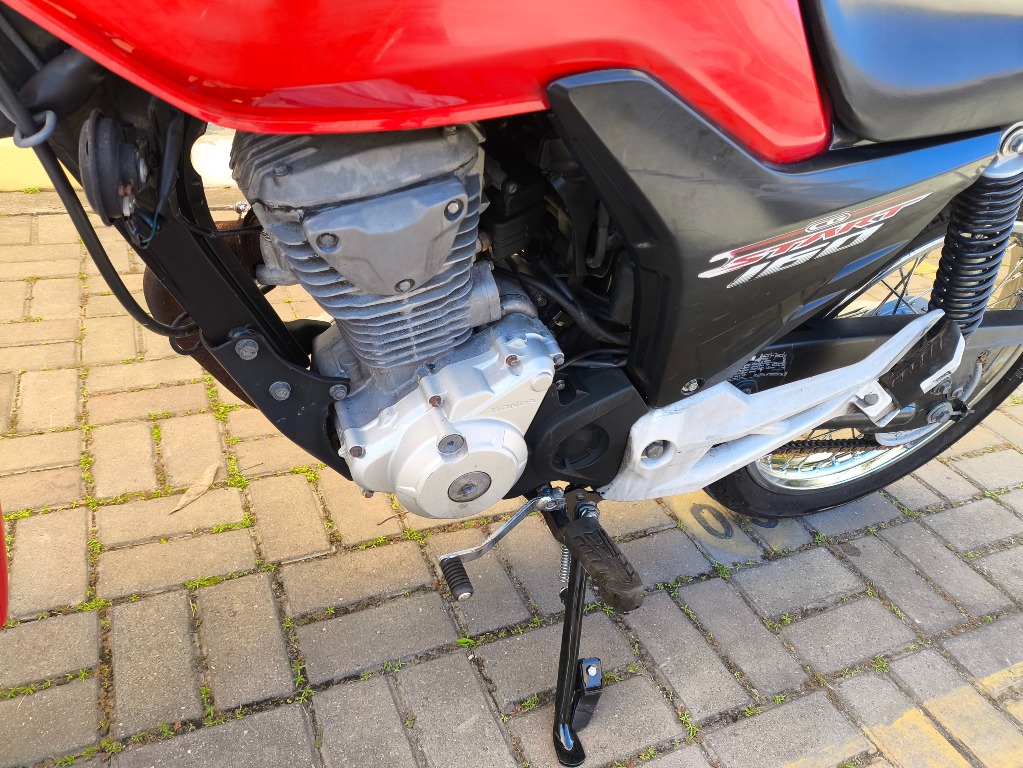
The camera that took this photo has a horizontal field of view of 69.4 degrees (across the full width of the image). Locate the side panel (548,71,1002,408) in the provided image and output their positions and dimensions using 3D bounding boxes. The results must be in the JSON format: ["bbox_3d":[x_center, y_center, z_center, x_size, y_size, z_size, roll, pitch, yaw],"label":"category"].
[{"bbox_3d":[0.207,-0.119,0.698,0.475,0.325,0.080,-4,42,-21],"label":"side panel"}]

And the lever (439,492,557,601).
[{"bbox_3d":[-0.009,0.172,0.783,0.132,0.086,0.077,-4,42,-21],"label":"lever"}]

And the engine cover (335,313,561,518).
[{"bbox_3d":[-0.064,0.035,0.729,0.220,0.257,0.075,-4,42,-21],"label":"engine cover"}]

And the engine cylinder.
[{"bbox_3d":[-0.123,-0.154,0.651,0.190,0.250,0.170,-16,45,-10],"label":"engine cylinder"}]

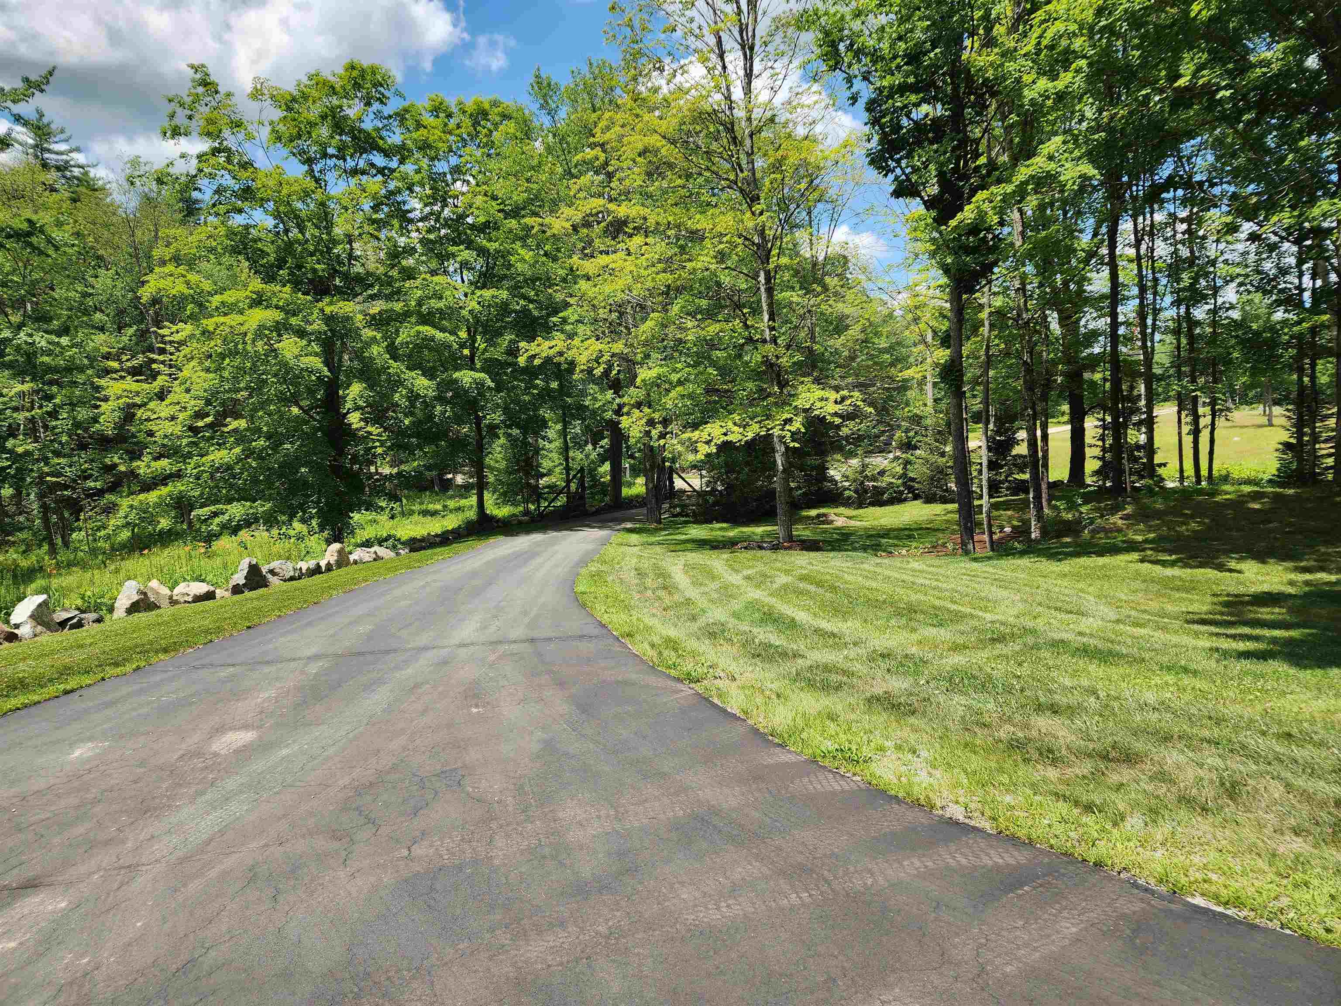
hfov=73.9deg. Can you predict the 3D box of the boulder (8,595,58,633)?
[{"bbox_3d":[-8.279,1.446,11.600,0.480,0.520,0.520,-1,1,0],"label":"boulder"}]

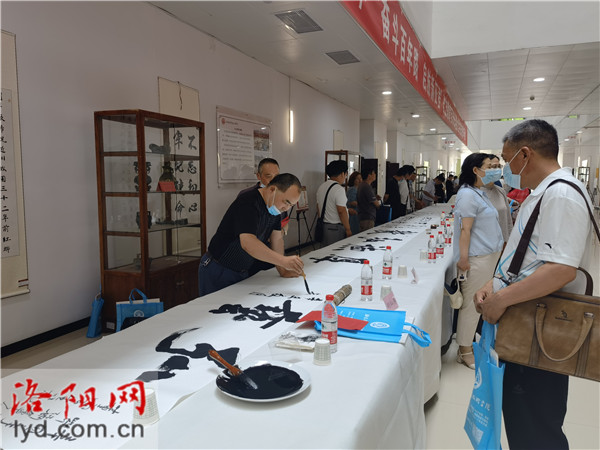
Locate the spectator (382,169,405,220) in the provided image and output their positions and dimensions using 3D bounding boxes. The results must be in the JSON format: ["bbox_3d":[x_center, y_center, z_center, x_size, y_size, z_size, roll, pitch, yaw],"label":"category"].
[{"bbox_3d":[1.748,-0.233,8.750,0.450,1.660,0.480,-2,6,-20],"label":"spectator"}]

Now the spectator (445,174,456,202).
[{"bbox_3d":[4.888,-0.824,15.200,0.350,1.610,0.450,0,5,-5],"label":"spectator"}]

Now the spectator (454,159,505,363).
[{"bbox_3d":[1.434,0.259,3.760,0.330,1.630,0.450,3,6,31],"label":"spectator"}]

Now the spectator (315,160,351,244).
[{"bbox_3d":[0.413,0.068,5.600,0.310,1.660,0.460,-5,7,-42],"label":"spectator"}]

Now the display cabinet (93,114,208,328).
[{"bbox_3d":[-1.437,-0.039,4.705,0.508,2.034,1.002,2,6,22],"label":"display cabinet"}]

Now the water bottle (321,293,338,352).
[{"bbox_3d":[0.120,0.398,1.881,0.065,0.230,0.065,0,5,0],"label":"water bottle"}]

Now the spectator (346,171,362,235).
[{"bbox_3d":[0.872,-0.054,7.350,0.340,1.570,0.430,-1,6,-8],"label":"spectator"}]

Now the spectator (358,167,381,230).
[{"bbox_3d":[1.024,-0.055,7.100,0.360,1.620,0.450,-2,6,-24],"label":"spectator"}]

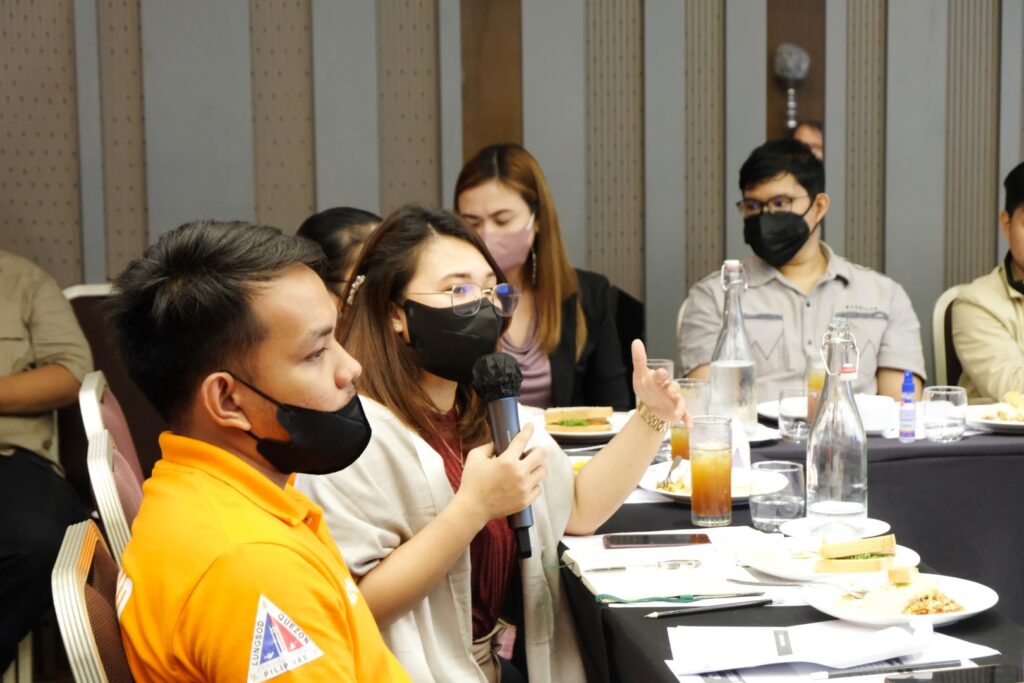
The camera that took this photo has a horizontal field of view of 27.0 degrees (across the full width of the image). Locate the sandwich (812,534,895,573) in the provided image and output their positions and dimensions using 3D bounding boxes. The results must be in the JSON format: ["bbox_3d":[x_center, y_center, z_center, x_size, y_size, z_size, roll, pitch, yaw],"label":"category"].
[{"bbox_3d":[0.450,0.276,2.821,0.100,0.045,0.068,-1,7,0],"label":"sandwich"}]

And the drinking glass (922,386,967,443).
[{"bbox_3d":[0.775,0.131,3.819,0.076,0.090,0.076,-1,7,0],"label":"drinking glass"}]

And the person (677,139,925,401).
[{"bbox_3d":[0.613,0.241,4.290,0.550,1.278,0.740,-1,7,-3],"label":"person"}]

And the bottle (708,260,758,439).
[{"bbox_3d":[0.399,0.012,3.836,0.085,0.314,0.085,-1,7,0],"label":"bottle"}]

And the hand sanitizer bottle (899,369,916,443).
[{"bbox_3d":[0.705,0.115,3.798,0.029,0.129,0.029,1,8,11],"label":"hand sanitizer bottle"}]

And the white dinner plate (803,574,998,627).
[{"bbox_3d":[0.480,0.329,2.639,0.245,0.025,0.245,0,7,6],"label":"white dinner plate"}]

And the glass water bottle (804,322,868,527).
[{"bbox_3d":[0.474,0.120,3.097,0.087,0.307,0.087,0,7,6],"label":"glass water bottle"}]

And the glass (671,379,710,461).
[{"bbox_3d":[0.302,0.145,3.583,0.061,0.155,0.061,0,7,6],"label":"glass"}]

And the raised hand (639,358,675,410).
[{"bbox_3d":[0.214,0.063,3.050,0.090,0.130,0.115,-2,7,-9],"label":"raised hand"}]

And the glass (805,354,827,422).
[{"bbox_3d":[0.570,0.094,3.890,0.060,0.149,0.060,-1,7,0],"label":"glass"}]

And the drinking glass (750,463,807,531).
[{"bbox_3d":[0.394,0.230,3.161,0.083,0.092,0.083,0,7,6],"label":"drinking glass"}]

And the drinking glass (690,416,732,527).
[{"bbox_3d":[0.296,0.192,3.155,0.060,0.153,0.060,-1,7,0],"label":"drinking glass"}]

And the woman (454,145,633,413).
[{"bbox_3d":[0.034,0.264,4.069,0.480,1.260,0.700,-1,7,0],"label":"woman"}]

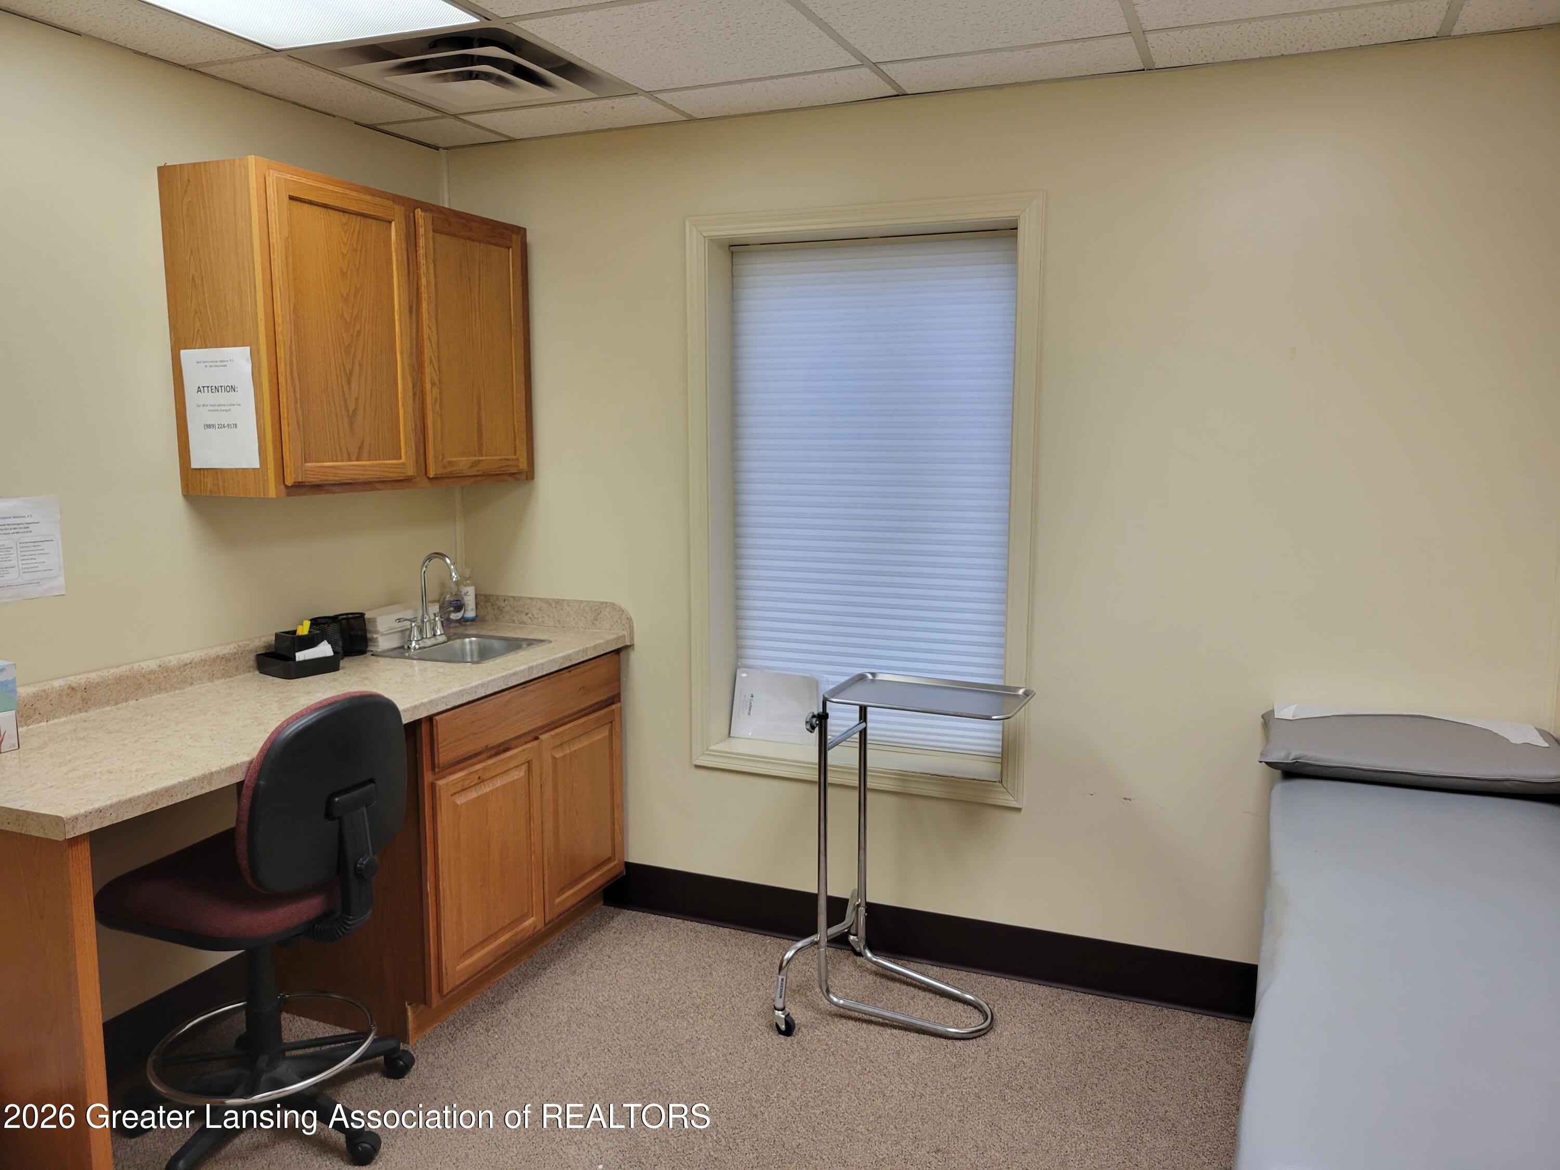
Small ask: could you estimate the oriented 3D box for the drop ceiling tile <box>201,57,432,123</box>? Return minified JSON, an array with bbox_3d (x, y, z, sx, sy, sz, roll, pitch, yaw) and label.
[{"bbox_3d":[-1.155,-1.269,3.007,0.266,0.018,0.587,3,9,23],"label":"drop ceiling tile"}]

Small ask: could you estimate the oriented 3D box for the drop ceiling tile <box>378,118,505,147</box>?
[{"bbox_3d":[-0.981,-1.326,3.418,0.266,0.018,0.297,3,9,23],"label":"drop ceiling tile"}]

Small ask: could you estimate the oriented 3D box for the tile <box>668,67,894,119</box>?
[{"bbox_3d":[-0.011,-1.270,3.015,0.602,0.018,0.297,3,9,23],"label":"tile"}]

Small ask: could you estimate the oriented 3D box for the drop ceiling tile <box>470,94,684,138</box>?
[{"bbox_3d":[-0.573,-1.302,3.249,0.602,0.018,0.297,3,9,23],"label":"drop ceiling tile"}]

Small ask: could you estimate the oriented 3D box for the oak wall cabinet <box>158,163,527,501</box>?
[{"bbox_3d":[-1.097,-0.647,3.169,0.307,0.758,1.018,3,9,23],"label":"oak wall cabinet"}]

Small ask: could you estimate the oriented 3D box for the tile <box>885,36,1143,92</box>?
[{"bbox_3d":[0.552,-1.238,2.781,0.602,0.018,0.297,3,9,23],"label":"tile"}]

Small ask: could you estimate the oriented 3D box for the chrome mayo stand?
[{"bbox_3d":[0.335,0.691,2.987,0.570,0.845,0.540,3,9,23],"label":"chrome mayo stand"}]

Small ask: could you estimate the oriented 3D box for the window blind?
[{"bbox_3d":[0.256,-0.242,3.370,0.867,1.462,0.045,3,9,23],"label":"window blind"}]

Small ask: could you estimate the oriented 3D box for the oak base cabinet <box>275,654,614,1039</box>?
[{"bbox_3d":[-0.937,0.638,3.330,0.614,0.855,0.923,3,9,23],"label":"oak base cabinet"}]

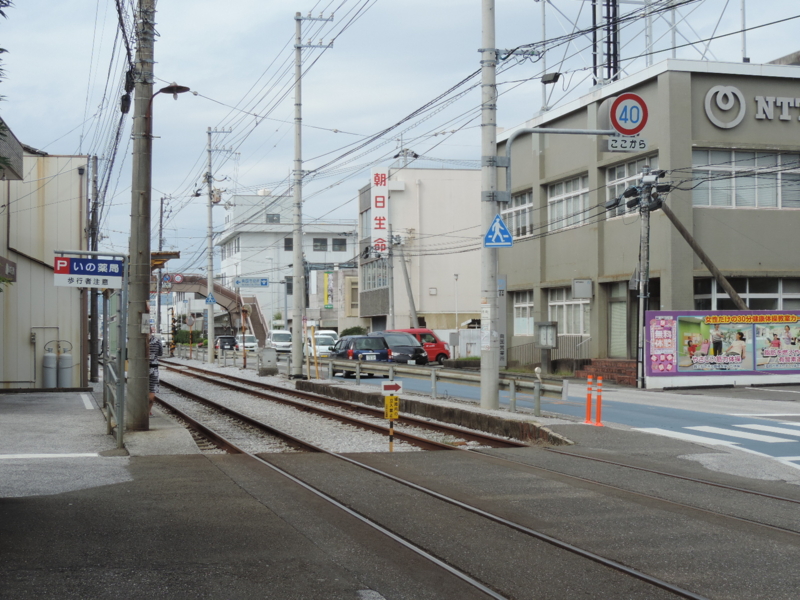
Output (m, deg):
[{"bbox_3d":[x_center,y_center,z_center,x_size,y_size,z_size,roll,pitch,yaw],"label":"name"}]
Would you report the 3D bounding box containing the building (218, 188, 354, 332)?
[{"bbox_3d":[-11.400,-2.254,129.015,13.500,14.900,17.000,0,-2,-15],"label":"building"}]

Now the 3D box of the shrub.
[{"bbox_3d":[-2.800,2.705,77.955,1.700,2.000,1.500,0,-2,13],"label":"shrub"}]

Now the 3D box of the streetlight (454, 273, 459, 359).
[{"bbox_3d":[3.334,0.944,75.000,0.250,5.100,0.220,0,-2,-14],"label":"streetlight"}]

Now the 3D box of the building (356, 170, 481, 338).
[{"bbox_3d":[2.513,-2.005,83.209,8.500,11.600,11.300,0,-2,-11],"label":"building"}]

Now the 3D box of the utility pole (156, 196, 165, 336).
[{"bbox_3d":[-18.277,-1.870,97.000,0.550,12.100,0.450,0,-2,-14],"label":"utility pole"}]

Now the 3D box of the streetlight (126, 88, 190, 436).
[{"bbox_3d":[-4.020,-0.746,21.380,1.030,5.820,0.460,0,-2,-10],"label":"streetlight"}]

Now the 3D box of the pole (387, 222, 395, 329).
[{"bbox_3d":[-0.460,-0.420,70.040,0.290,7.800,0.290,-2,-2,13],"label":"pole"}]

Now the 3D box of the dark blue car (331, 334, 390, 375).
[{"bbox_3d":[-1.555,2.088,47.310,1.700,1.500,4.400,0,-2,-13],"label":"dark blue car"}]

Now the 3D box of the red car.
[{"bbox_3d":[0.957,2.448,66.500,3.400,1.890,1.475,0,-2,4],"label":"red car"}]

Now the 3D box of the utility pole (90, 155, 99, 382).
[{"bbox_3d":[-10.350,-1.053,43.047,0.260,7.650,0.260,0,-2,-14],"label":"utility pole"}]

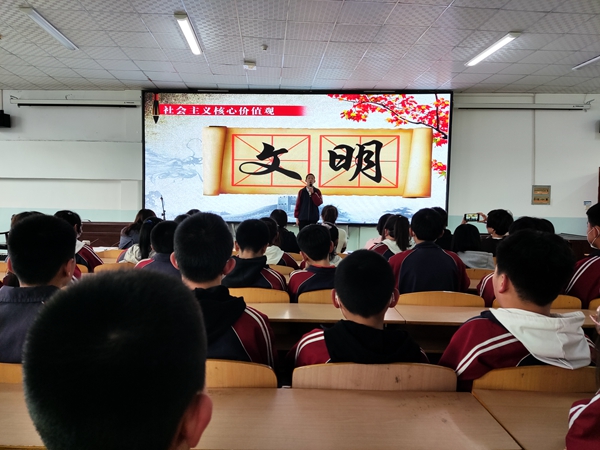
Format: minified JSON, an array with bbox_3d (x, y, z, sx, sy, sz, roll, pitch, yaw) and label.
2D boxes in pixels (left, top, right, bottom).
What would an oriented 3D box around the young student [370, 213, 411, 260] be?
[{"bbox_3d":[0.676,0.497,3.397,0.430,1.170,0.660,0,3,-7],"label":"young student"}]

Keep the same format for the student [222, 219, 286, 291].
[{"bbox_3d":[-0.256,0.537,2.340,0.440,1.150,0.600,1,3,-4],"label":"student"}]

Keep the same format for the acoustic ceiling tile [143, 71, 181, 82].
[{"bbox_3d":[-2.448,-2.695,7.863,0.595,0.020,0.595,1,3,-4],"label":"acoustic ceiling tile"}]

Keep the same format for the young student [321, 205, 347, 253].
[{"bbox_3d":[0.281,0.426,4.141,0.410,1.226,0.630,1,3,0],"label":"young student"}]

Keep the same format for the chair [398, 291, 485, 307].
[{"bbox_3d":[0.697,0.722,2.408,0.450,0.820,0.500,1,3,0],"label":"chair"}]

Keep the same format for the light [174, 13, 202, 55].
[{"bbox_3d":[-1.465,-2.527,5.837,0.145,0.070,1.240,1,3,-4],"label":"light"}]

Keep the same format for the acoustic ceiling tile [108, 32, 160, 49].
[{"bbox_3d":[-2.321,-2.597,6.071,0.595,0.020,0.595,1,3,-4],"label":"acoustic ceiling tile"}]

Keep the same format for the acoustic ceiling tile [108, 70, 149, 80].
[{"bbox_3d":[-3.047,-2.703,7.821,0.595,0.020,0.595,1,3,-4],"label":"acoustic ceiling tile"}]

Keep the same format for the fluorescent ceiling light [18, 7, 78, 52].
[{"bbox_3d":[-3.259,-2.546,5.697,0.145,0.070,1.240,1,3,-4],"label":"fluorescent ceiling light"}]

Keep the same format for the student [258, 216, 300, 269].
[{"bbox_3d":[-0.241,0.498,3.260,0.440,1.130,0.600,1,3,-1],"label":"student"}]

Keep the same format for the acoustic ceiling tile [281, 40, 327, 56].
[{"bbox_3d":[0.073,-2.567,6.242,0.595,0.020,0.595,1,3,-4],"label":"acoustic ceiling tile"}]

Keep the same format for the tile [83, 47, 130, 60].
[{"bbox_3d":[-2.962,-2.638,6.625,0.595,0.020,0.595,1,3,-4],"label":"tile"}]

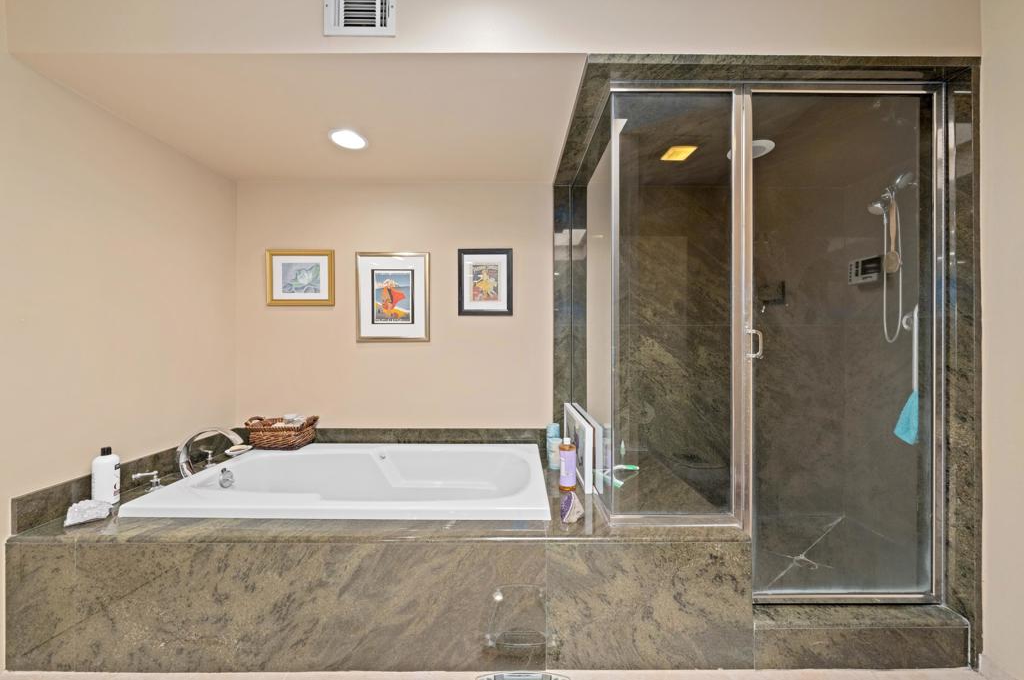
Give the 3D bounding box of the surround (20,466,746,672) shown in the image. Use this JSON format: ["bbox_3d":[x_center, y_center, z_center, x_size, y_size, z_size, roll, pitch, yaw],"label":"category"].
[{"bbox_3d":[-0.462,0.906,1.819,2.586,0.491,1.063,0,0,0],"label":"surround"}]

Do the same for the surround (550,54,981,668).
[{"bbox_3d":[0.954,0.080,1.825,1.378,2.148,1.063,0,0,0],"label":"surround"}]

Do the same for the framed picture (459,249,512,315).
[{"bbox_3d":[-0.165,-0.363,2.341,0.344,0.423,0.025,0,0,0],"label":"framed picture"}]

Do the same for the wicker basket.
[{"bbox_3d":[-1.397,0.554,2.226,0.343,0.169,0.232,0,0,0],"label":"wicker basket"}]

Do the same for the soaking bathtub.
[{"bbox_3d":[-0.677,0.858,1.832,1.667,0.439,0.840,0,0,0],"label":"soaking bathtub"}]

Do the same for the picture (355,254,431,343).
[{"bbox_3d":[-0.748,-0.268,2.339,0.468,0.566,0.025,0,0,0],"label":"picture"}]

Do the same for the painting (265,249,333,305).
[{"bbox_3d":[-1.329,-0.390,2.337,0.433,0.357,0.025,0,0,0],"label":"painting"}]

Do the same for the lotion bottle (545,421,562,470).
[{"bbox_3d":[0.225,0.573,1.980,0.088,0.229,0.067,0,0,0],"label":"lotion bottle"}]

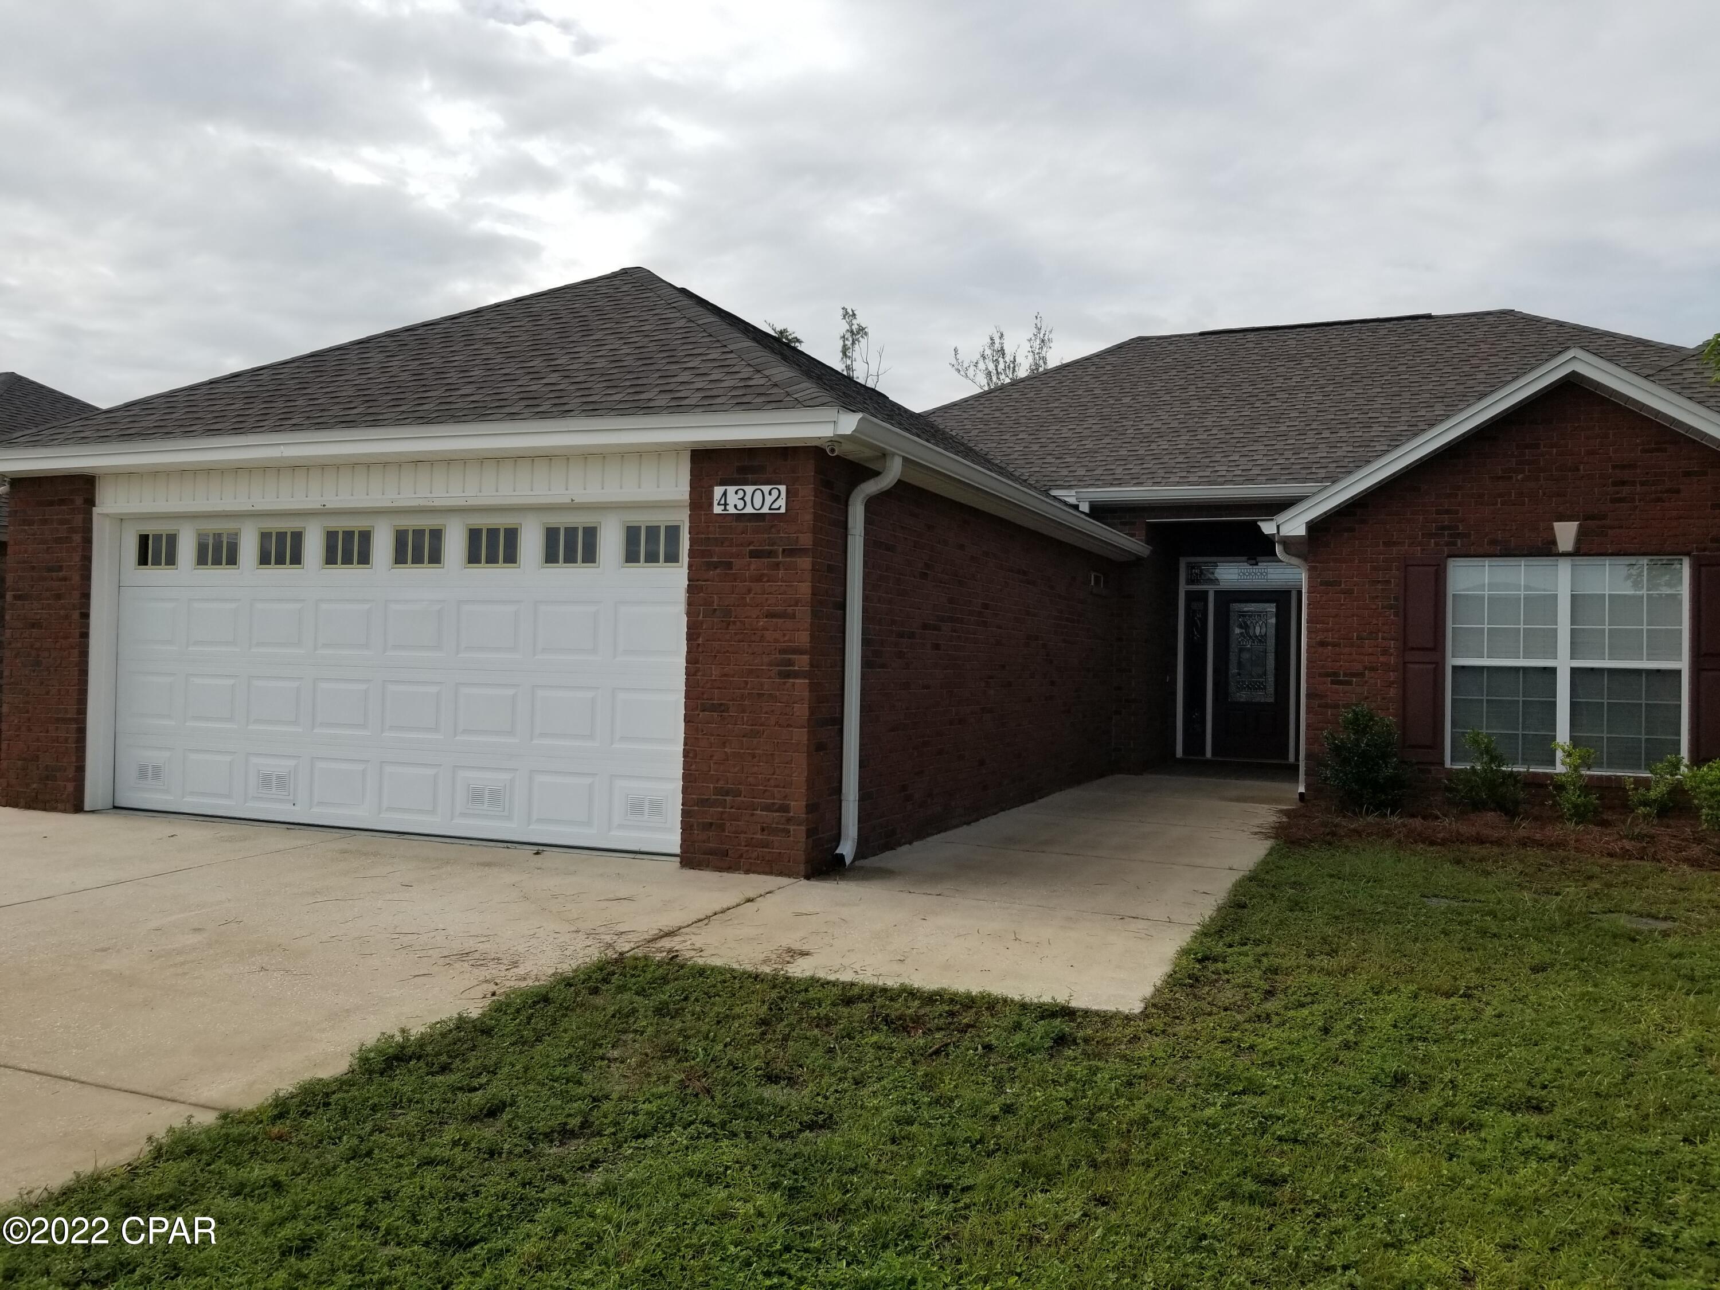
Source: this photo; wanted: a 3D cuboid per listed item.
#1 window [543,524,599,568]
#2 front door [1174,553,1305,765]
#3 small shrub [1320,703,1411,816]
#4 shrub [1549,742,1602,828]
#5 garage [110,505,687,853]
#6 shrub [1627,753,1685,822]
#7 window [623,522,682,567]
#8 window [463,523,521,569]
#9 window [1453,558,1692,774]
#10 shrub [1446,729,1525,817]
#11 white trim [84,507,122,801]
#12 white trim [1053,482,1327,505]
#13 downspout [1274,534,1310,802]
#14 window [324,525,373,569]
[{"bbox_3d":[-1.813,-0.626,8.103,0.423,0.287,0.050,1,0,21],"label":"window"},{"bbox_3d":[4.731,0.172,15.596,1.742,2.487,0.130,1,-1,23],"label":"front door"},{"bbox_3d":[4.272,0.972,10.924,0.720,0.920,0.700,1,0,21],"label":"small shrub"},{"bbox_3d":[5.592,1.087,10.096,0.371,0.652,0.359,1,-1,23],"label":"shrub"},{"bbox_3d":[-3.253,0.159,8.668,4.930,2.130,0.080,1,-1,23],"label":"garage"},{"bbox_3d":[6.139,1.099,9.970,0.415,0.513,0.401,1,-1,23],"label":"shrub"},{"bbox_3d":[-1.255,-0.606,7.806,0.440,0.285,0.050,1,-1,23],"label":"window"},{"bbox_3d":[-2.362,-0.636,8.319,0.423,0.287,0.050,1,0,21],"label":"window"},{"bbox_3d":[5.924,0.171,10.875,1.820,1.820,0.110,1,0,21],"label":"window"},{"bbox_3d":[5.161,1.059,10.660,0.610,0.710,0.570,1,0,21],"label":"shrub"},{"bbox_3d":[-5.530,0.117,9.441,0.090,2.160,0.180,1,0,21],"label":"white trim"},{"bbox_3d":[3.403,-1.583,13.561,2.850,0.150,0.140,1,0,21],"label":"white trim"},{"bbox_3d":[3.909,0.199,11.737,0.286,2.419,0.130,1,-1,23],"label":"downspout"},{"bbox_3d":[-3.461,-0.658,8.752,0.442,0.291,0.050,1,-1,23],"label":"window"}]

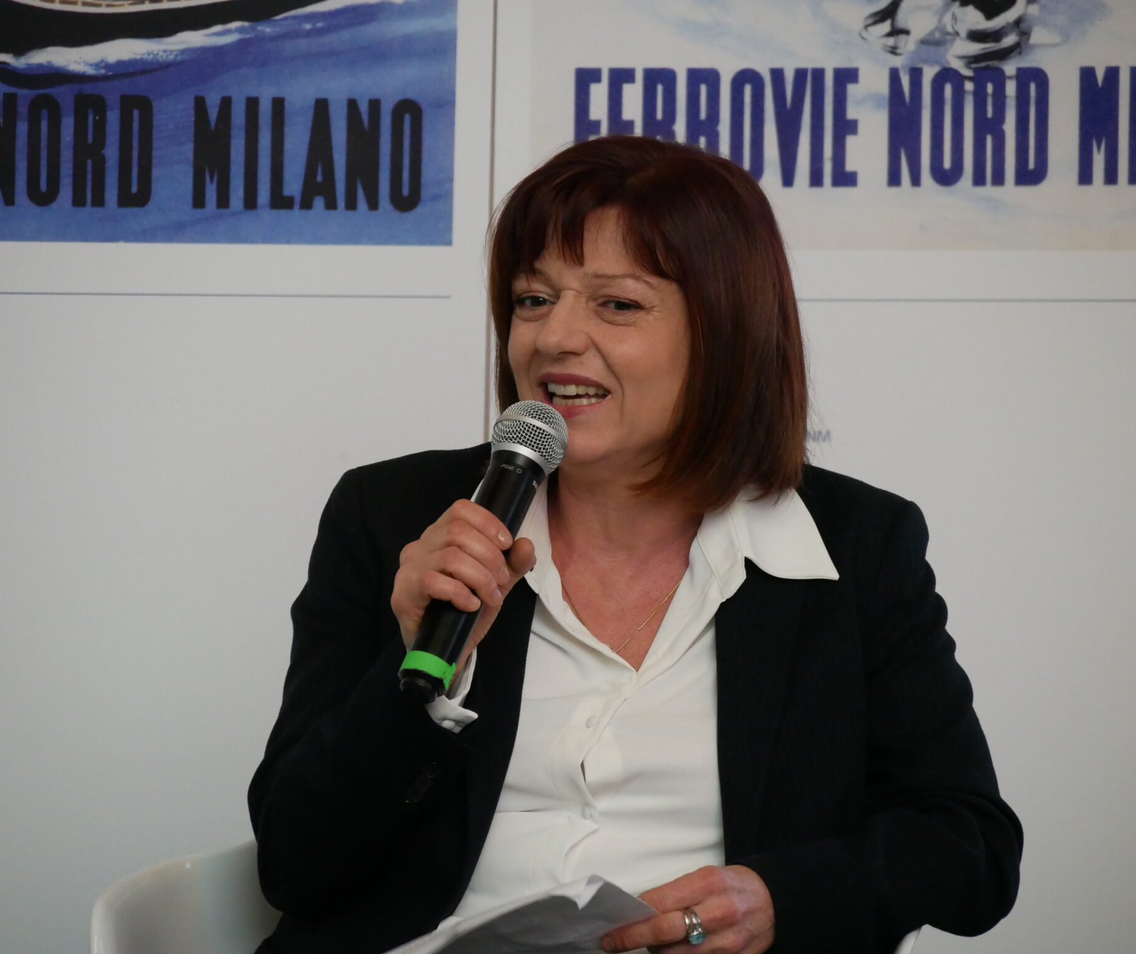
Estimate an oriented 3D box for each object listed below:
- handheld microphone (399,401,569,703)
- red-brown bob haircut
[{"bbox_3d":[-0.059,0.050,6.920,0.052,0.236,0.052,24,-26,0],"label":"handheld microphone"},{"bbox_3d":[0.055,-0.105,7.070,0.208,0.252,0.235,3,6,30],"label":"red-brown bob haircut"}]

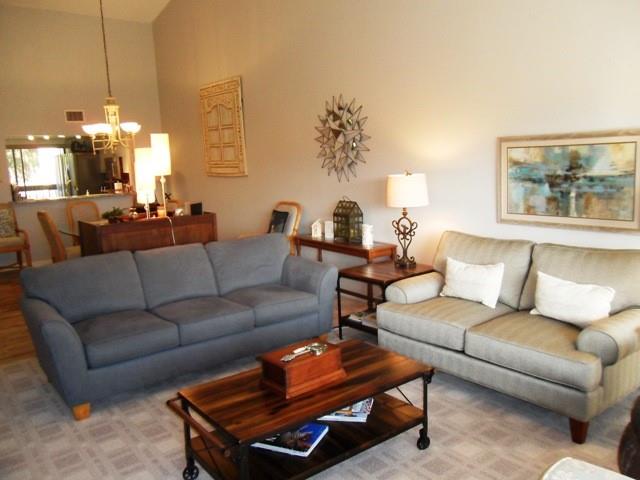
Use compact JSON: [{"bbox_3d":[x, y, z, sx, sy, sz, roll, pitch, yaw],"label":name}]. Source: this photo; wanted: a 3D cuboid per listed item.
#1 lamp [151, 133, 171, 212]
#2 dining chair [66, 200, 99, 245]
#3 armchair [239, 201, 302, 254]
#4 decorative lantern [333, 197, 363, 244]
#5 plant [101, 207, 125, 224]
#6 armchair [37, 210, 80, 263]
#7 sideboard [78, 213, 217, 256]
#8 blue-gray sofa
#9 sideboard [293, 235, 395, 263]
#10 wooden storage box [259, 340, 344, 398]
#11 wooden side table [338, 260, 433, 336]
[{"bbox_3d":[-2.074,-0.855,6.805,0.266,1.084,0.266,-9,11,-36],"label":"lamp"},{"bbox_3d":[-3.718,-0.079,8.323,0.542,1.064,0.591,-9,11,-36],"label":"dining chair"},{"bbox_3d":[-0.613,0.105,6.298,0.634,1.067,0.614,-9,11,-36],"label":"armchair"},{"bbox_3d":[0.279,-0.219,5.430,0.187,0.454,0.246,-9,11,-36],"label":"decorative lantern"},{"bbox_3d":[-2.626,-0.334,6.553,0.282,0.226,0.282,-9,11,-36],"label":"plant"},{"bbox_3d":[-3.394,0.103,7.125,0.624,1.057,0.604,-9,11,-36],"label":"armchair"},{"bbox_3d":[-2.182,0.165,6.771,1.507,0.911,0.729,-9,11,-38],"label":"sideboard"},{"bbox_3d":[-1.004,0.529,4.112,2.236,0.877,0.946,-9,11,-36],"label":"blue-gray sofa"},{"bbox_3d":[0.236,0.357,5.636,0.332,0.696,1.318,-9,11,-36],"label":"sideboard"},{"bbox_3d":[-0.082,0.631,2.585,0.374,0.158,0.227,-9,11,-38],"label":"wooden storage box"},{"bbox_3d":[0.582,0.566,4.474,0.604,0.604,0.569,-9,11,-36],"label":"wooden side table"}]

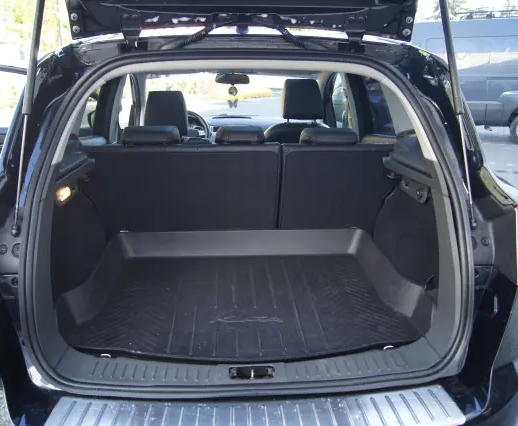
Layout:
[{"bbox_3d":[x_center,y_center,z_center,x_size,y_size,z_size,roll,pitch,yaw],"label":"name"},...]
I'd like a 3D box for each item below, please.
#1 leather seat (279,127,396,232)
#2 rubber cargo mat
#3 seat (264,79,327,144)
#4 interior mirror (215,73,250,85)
[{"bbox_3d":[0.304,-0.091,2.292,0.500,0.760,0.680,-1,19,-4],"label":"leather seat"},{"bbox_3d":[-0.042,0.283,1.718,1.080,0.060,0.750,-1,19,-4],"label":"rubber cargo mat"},{"bbox_3d":[0.225,-0.359,3.063,0.520,1.000,0.800,-1,19,-4],"label":"seat"},{"bbox_3d":[-0.184,-0.935,3.333,0.245,0.075,0.050,3,19,8],"label":"interior mirror"}]

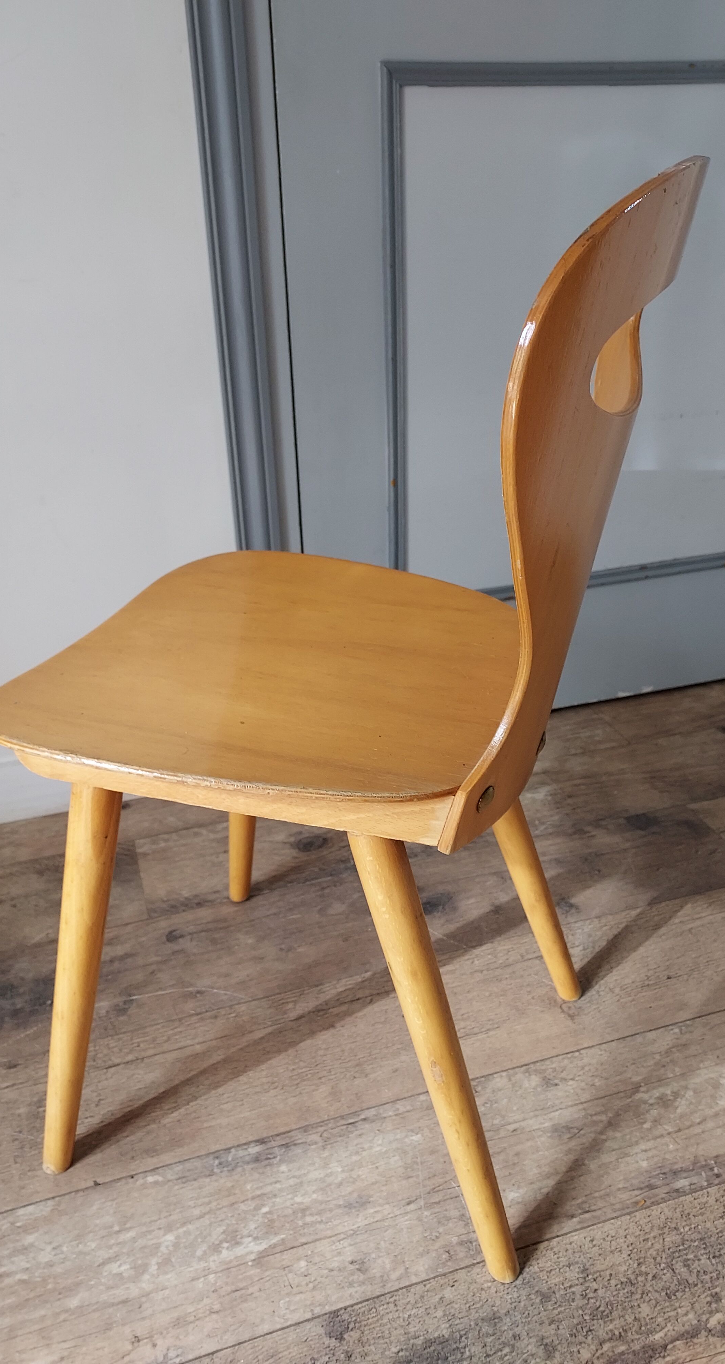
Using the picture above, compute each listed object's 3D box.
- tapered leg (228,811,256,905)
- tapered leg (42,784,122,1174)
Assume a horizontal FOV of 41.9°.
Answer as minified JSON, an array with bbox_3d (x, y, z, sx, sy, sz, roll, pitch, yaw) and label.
[{"bbox_3d":[-0.131,0.112,1.066,0.036,0.412,0.036,17,38,11],"label":"tapered leg"},{"bbox_3d":[-0.238,0.254,0.780,0.036,0.409,0.036,18,22,14],"label":"tapered leg"}]

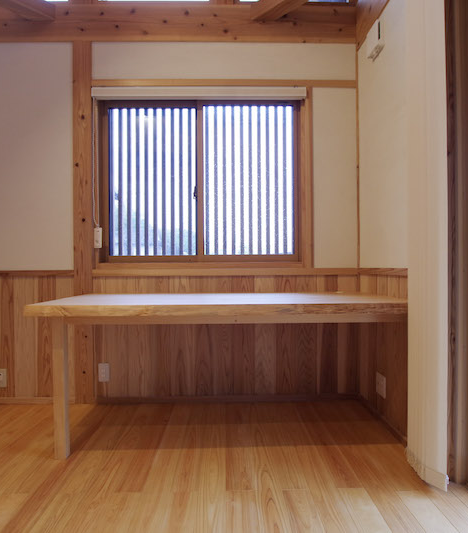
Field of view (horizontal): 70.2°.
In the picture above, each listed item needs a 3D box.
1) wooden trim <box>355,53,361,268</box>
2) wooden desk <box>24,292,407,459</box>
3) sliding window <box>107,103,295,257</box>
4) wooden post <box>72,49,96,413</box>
[{"bbox_3d":[0.803,-0.686,2.153,0.020,1.399,0.020,0,0,-1],"label":"wooden trim"},{"bbox_3d":[-0.061,0.529,1.829,1.773,0.707,0.653,0,0,-1],"label":"wooden desk"},{"bbox_3d":[-0.225,-0.574,2.222,1.296,1.060,0.090,0,0,-1],"label":"sliding window"},{"bbox_3d":[-0.963,-0.272,2.189,0.124,2.318,0.121,0,0,-1],"label":"wooden post"}]

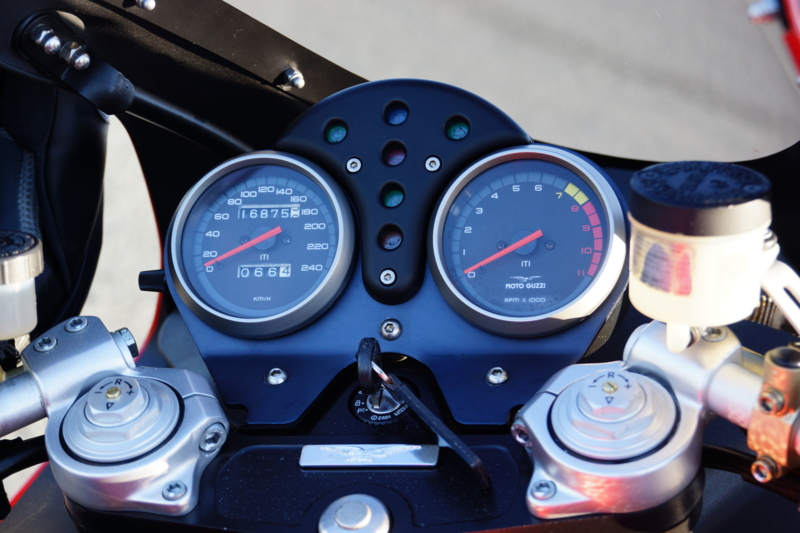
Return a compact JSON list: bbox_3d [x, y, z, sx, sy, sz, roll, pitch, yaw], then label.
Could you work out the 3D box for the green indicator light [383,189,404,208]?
[{"bbox_3d":[-0.003,-0.032,0.882,0.011,0.011,0.008,-2,-17,10],"label":"green indicator light"}]

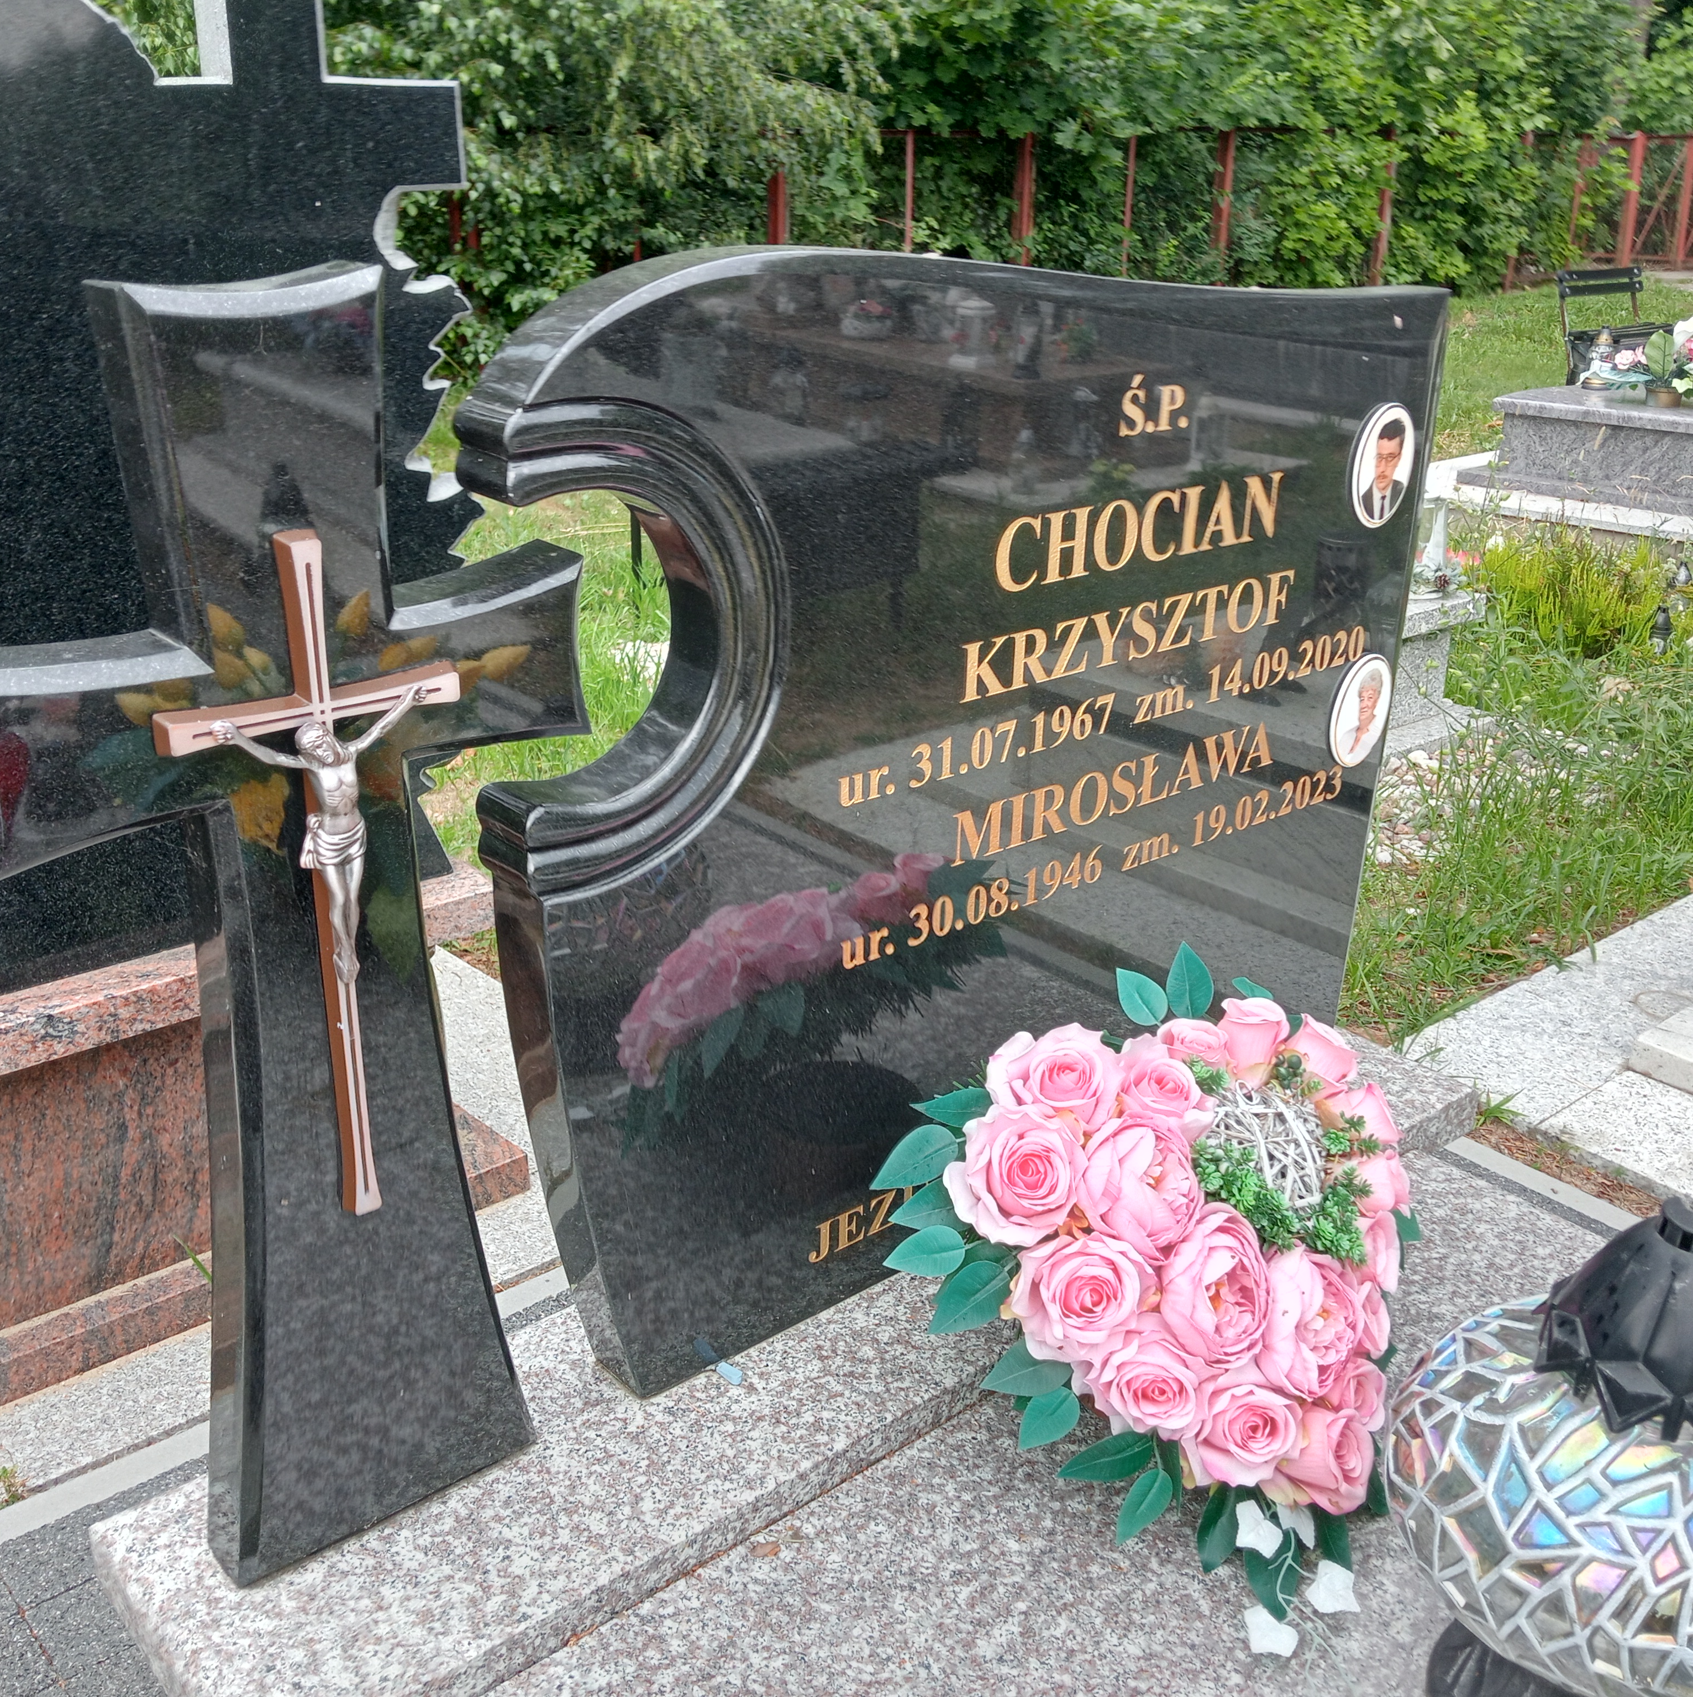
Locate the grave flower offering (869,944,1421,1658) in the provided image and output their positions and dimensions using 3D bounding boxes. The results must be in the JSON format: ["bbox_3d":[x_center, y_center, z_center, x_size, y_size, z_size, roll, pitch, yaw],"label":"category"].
[{"bbox_3d":[0.335,0.405,1.767,0.532,0.424,0.466,-8,25,-22],"label":"grave flower offering"}]

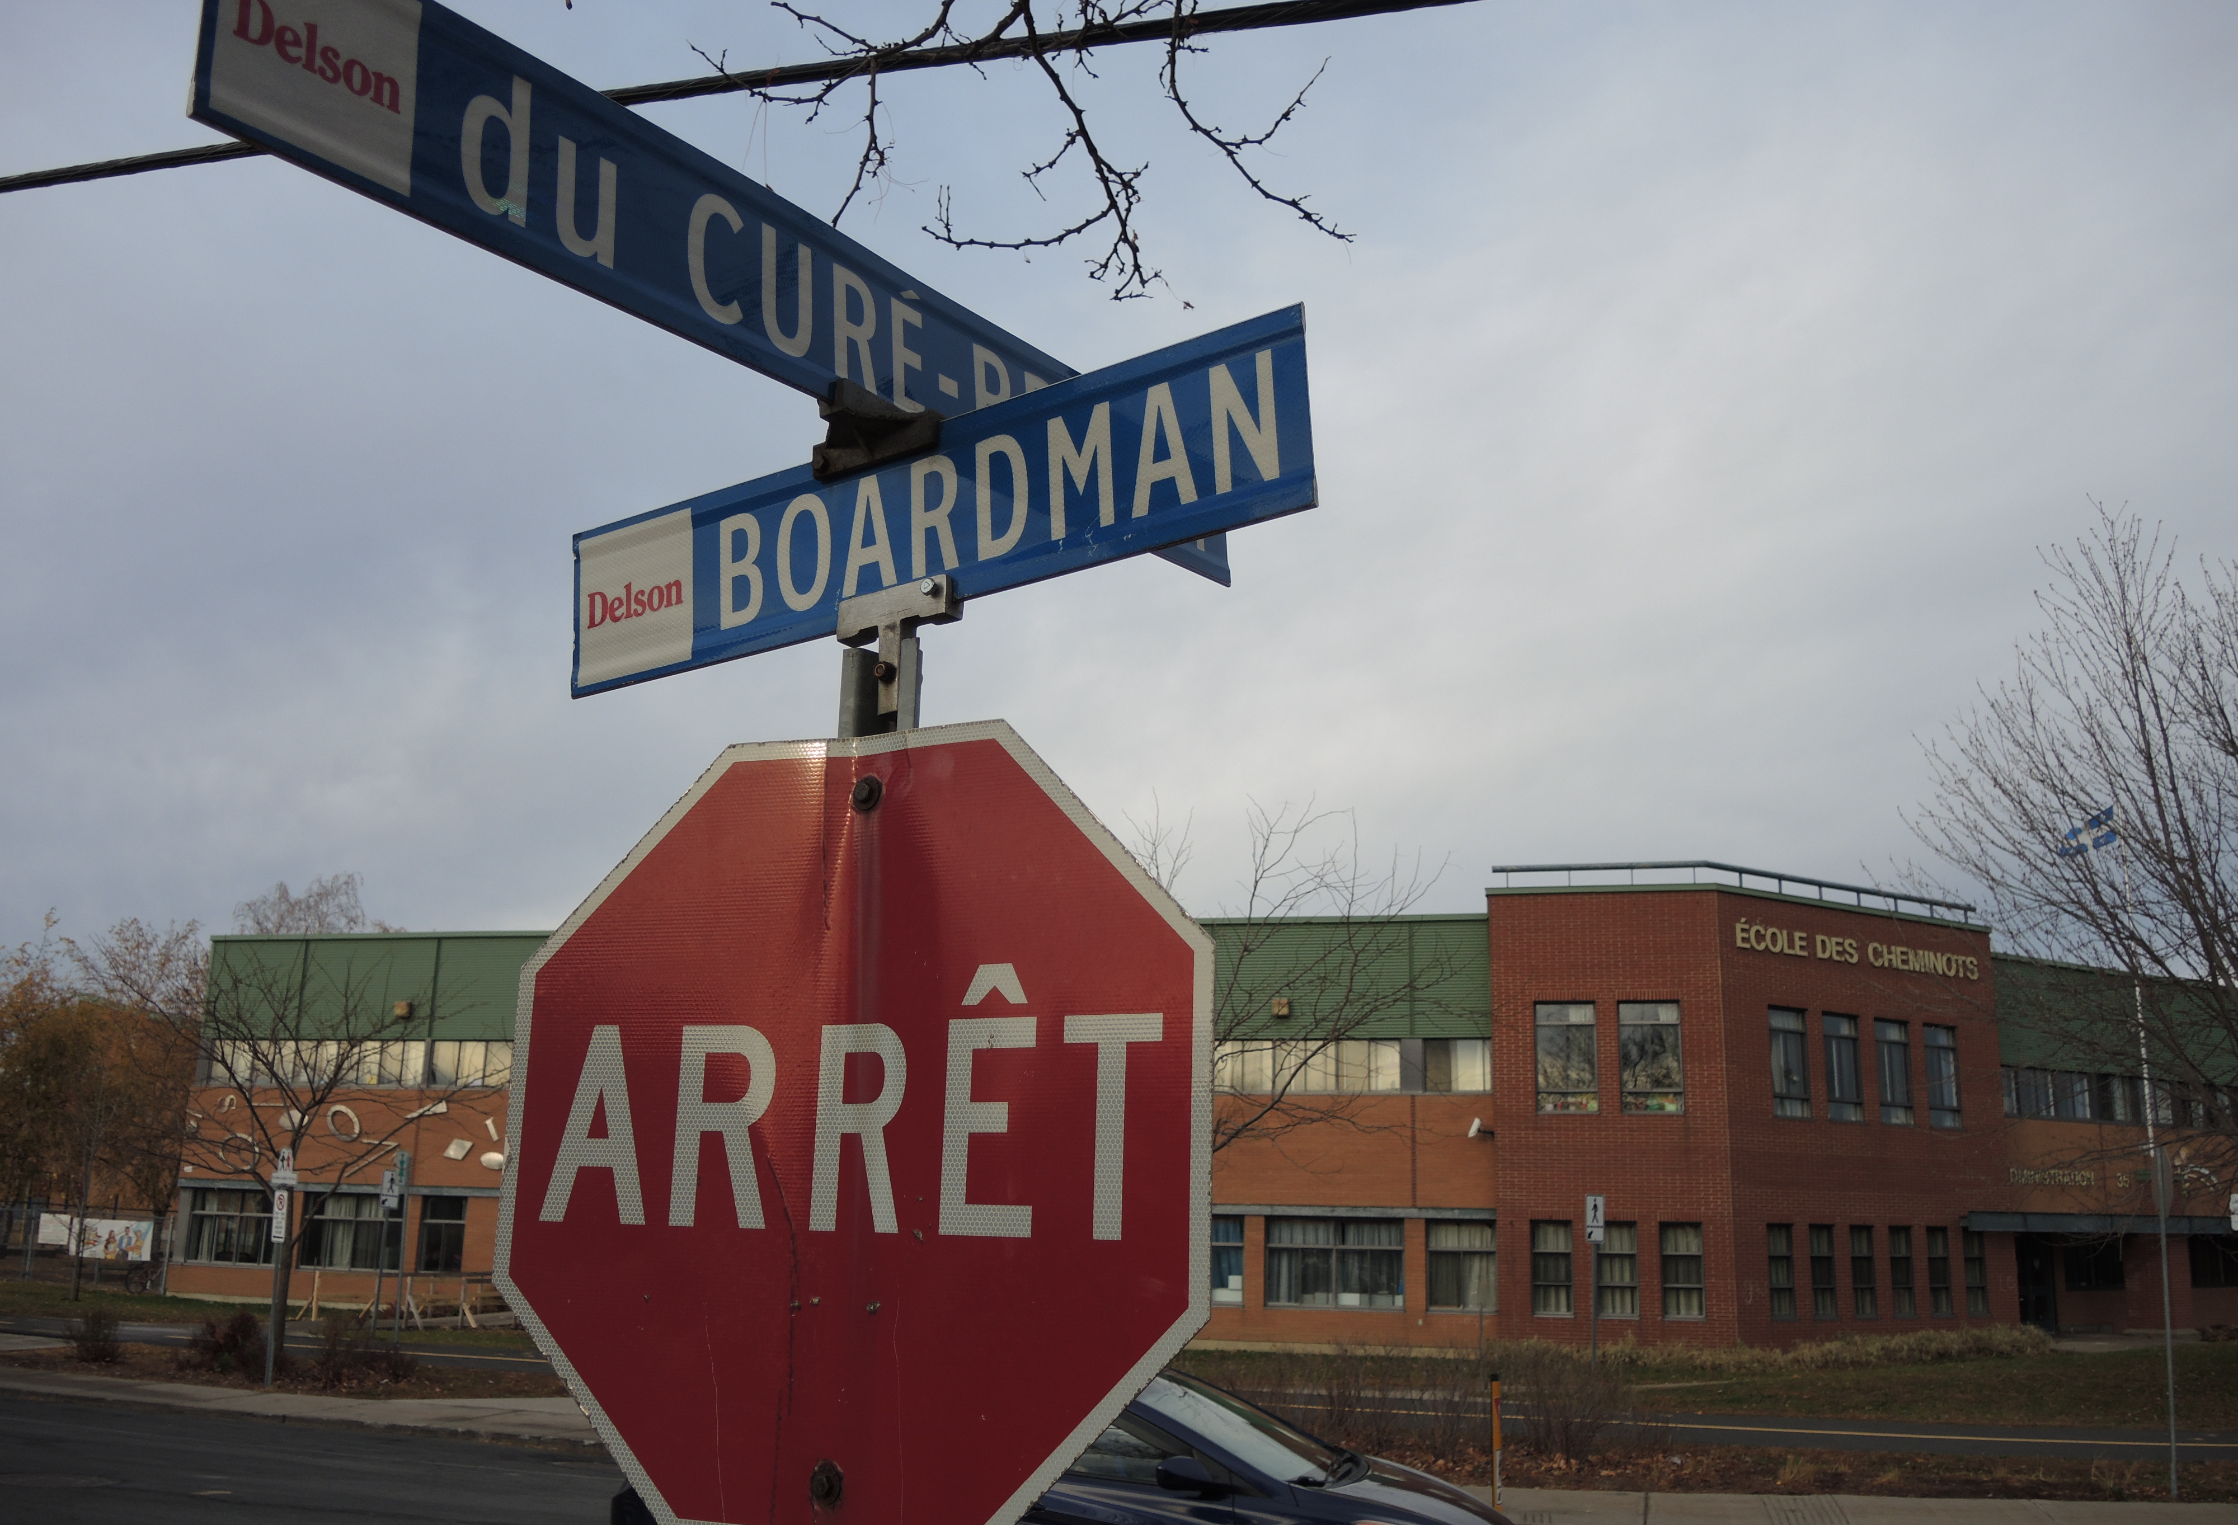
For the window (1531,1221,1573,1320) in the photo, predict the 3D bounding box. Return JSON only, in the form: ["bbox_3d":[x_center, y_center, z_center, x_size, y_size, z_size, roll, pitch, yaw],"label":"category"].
[{"bbox_3d":[8.251,9.632,34.409,0.759,1.750,0.150,-2,-14,15],"label":"window"}]

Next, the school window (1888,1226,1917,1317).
[{"bbox_3d":[15.493,10.077,35.751,0.690,1.740,0.130,9,-16,-29],"label":"school window"}]

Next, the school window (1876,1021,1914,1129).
[{"bbox_3d":[15.860,6.329,36.974,1.081,2.118,0.150,9,-16,-29],"label":"school window"}]

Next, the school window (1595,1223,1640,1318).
[{"bbox_3d":[9.363,9.531,33.956,0.760,1.780,0.130,-2,-14,14],"label":"school window"}]

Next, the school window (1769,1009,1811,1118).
[{"bbox_3d":[13.107,5.871,35.299,1.100,2.150,0.130,9,-16,-29],"label":"school window"}]

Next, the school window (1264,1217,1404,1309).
[{"bbox_3d":[4.297,9.979,35.959,2.750,1.774,0.150,-2,-14,15],"label":"school window"}]

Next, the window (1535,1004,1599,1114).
[{"bbox_3d":[8.728,5.756,35.263,1.165,2.189,0.150,-2,-14,15],"label":"window"}]

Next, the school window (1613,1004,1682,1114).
[{"bbox_3d":[10.211,5.657,34.719,1.150,2.160,0.130,-2,-14,14],"label":"school window"}]

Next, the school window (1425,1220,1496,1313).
[{"bbox_3d":[6.708,9.829,35.337,1.326,1.754,0.150,-2,-14,15],"label":"school window"}]

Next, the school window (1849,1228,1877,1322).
[{"bbox_3d":[14.567,9.960,35.354,0.699,1.742,0.150,9,-16,-29],"label":"school window"}]

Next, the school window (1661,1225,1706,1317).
[{"bbox_3d":[10.499,9.462,33.671,0.760,1.770,0.130,-2,-14,14],"label":"school window"}]

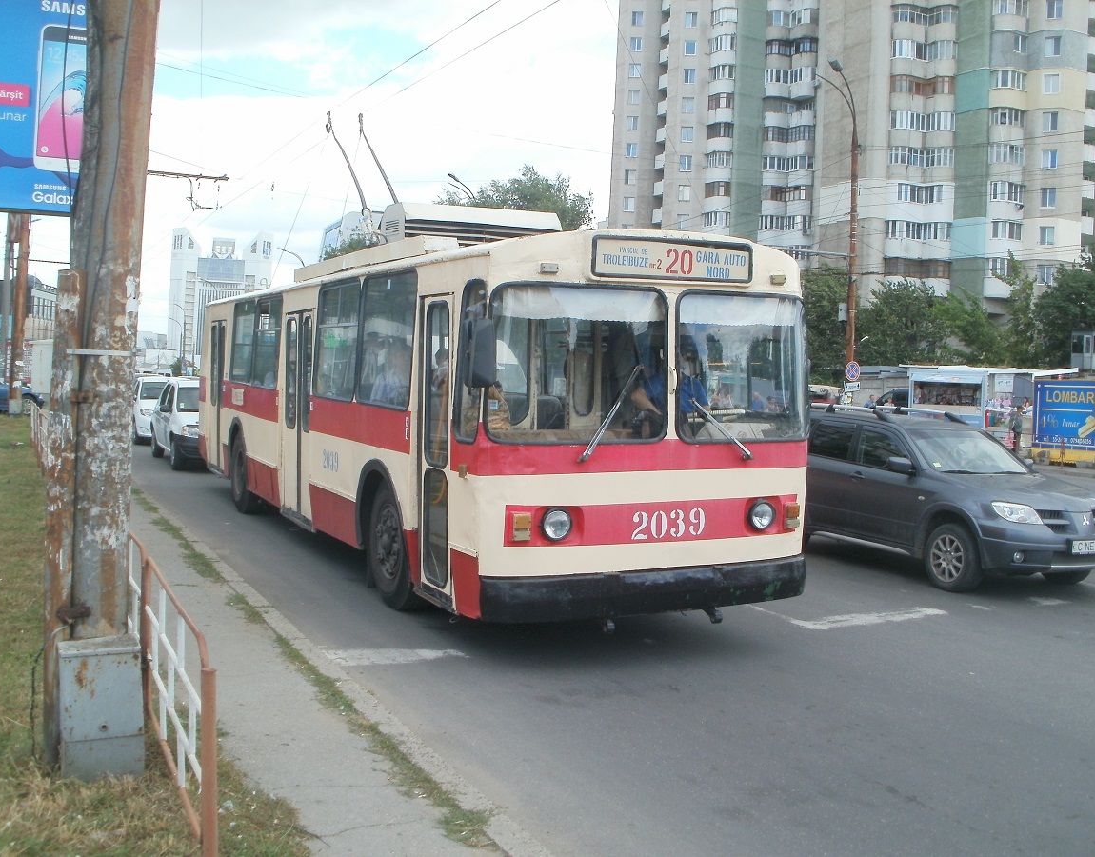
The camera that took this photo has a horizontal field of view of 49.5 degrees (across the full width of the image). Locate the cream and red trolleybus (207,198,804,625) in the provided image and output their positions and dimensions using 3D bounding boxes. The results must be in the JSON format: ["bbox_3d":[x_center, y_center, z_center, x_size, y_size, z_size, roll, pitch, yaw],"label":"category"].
[{"bbox_3d":[-1.661,-0.495,12.944,2.520,3.380,11.750,0,4,-25],"label":"cream and red trolleybus"}]

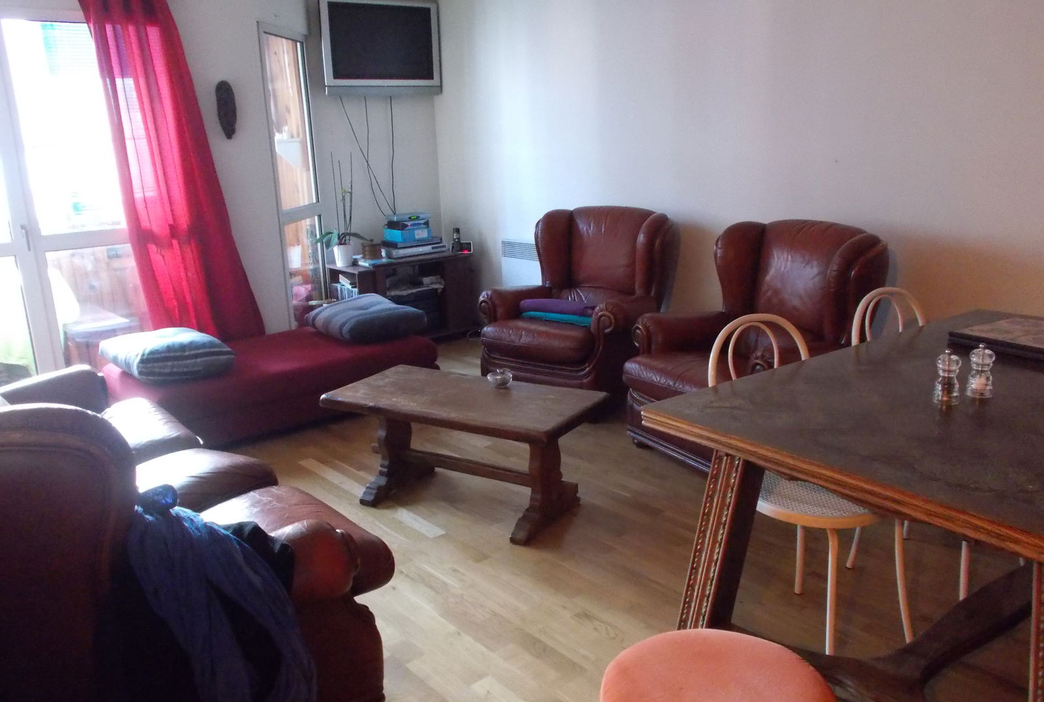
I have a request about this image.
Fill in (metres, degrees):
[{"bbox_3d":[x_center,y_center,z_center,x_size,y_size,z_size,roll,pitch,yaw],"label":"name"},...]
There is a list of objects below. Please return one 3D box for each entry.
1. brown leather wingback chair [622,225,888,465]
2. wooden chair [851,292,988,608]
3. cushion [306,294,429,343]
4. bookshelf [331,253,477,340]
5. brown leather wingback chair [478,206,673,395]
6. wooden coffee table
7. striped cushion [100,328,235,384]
[{"bbox_3d":[0.981,-0.039,3.895,0.810,0.970,0.840,-11,17,-29],"label":"brown leather wingback chair"},{"bbox_3d":[1.294,0.278,2.777,0.410,0.890,0.480,-13,18,-34],"label":"wooden chair"},{"bbox_3d":[-0.881,-0.178,5.033,0.470,0.145,0.590,-14,18,-37],"label":"cushion"},{"bbox_3d":[-0.827,-0.370,6.372,0.930,0.530,0.410,-14,18,-37],"label":"bookshelf"},{"bbox_3d":[0.300,-0.245,4.811,0.840,0.970,0.810,9,18,37],"label":"brown leather wingback chair"},{"bbox_3d":[-0.213,0.387,3.512,1.003,0.446,0.488,6,17,31],"label":"wooden coffee table"},{"bbox_3d":[-1.764,0.007,4.492,0.460,0.140,0.600,-14,18,-37],"label":"striped cushion"}]

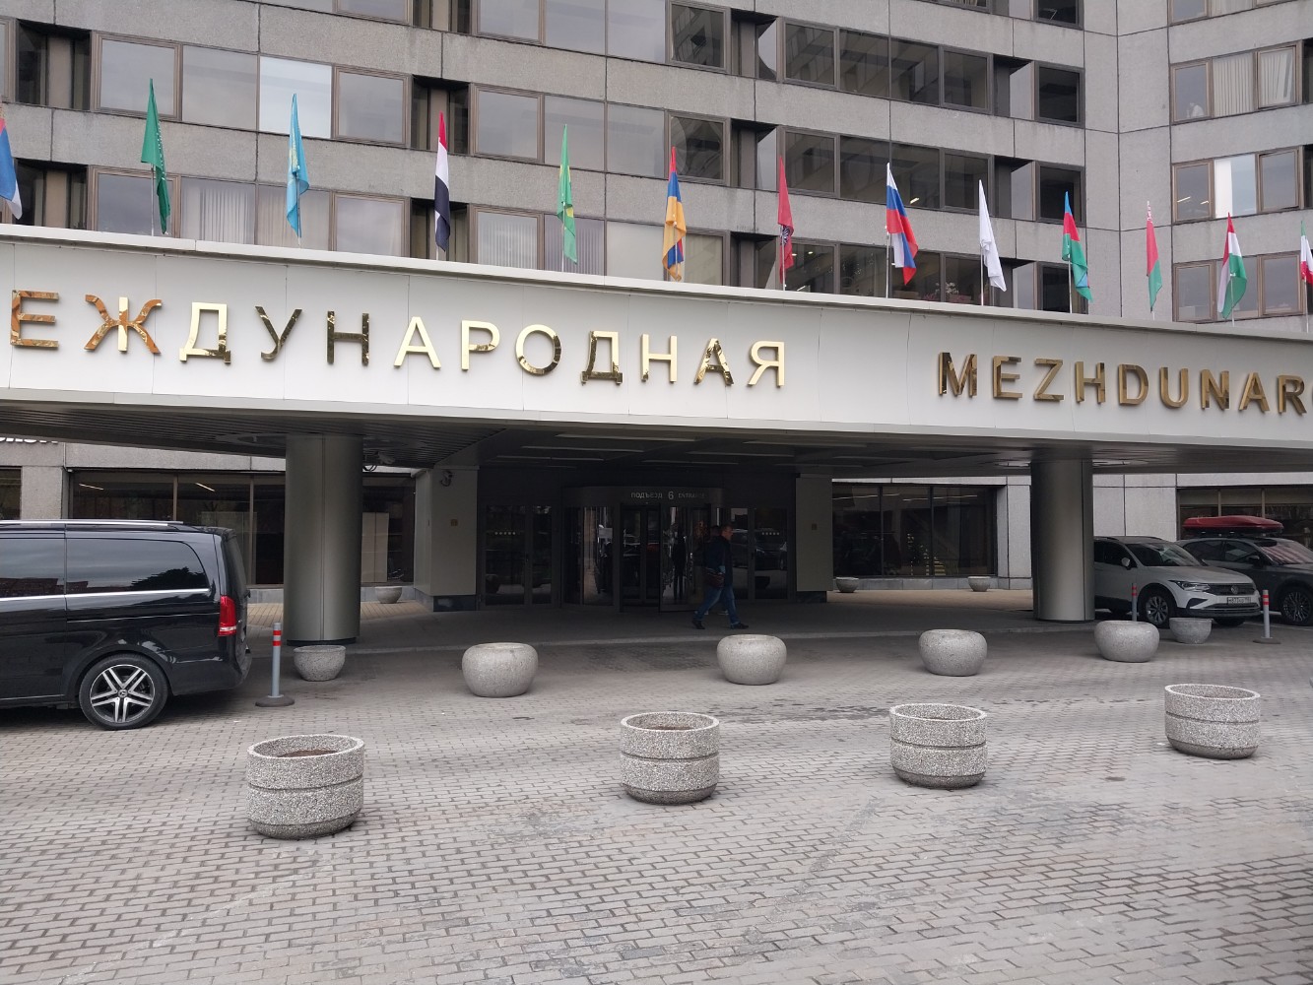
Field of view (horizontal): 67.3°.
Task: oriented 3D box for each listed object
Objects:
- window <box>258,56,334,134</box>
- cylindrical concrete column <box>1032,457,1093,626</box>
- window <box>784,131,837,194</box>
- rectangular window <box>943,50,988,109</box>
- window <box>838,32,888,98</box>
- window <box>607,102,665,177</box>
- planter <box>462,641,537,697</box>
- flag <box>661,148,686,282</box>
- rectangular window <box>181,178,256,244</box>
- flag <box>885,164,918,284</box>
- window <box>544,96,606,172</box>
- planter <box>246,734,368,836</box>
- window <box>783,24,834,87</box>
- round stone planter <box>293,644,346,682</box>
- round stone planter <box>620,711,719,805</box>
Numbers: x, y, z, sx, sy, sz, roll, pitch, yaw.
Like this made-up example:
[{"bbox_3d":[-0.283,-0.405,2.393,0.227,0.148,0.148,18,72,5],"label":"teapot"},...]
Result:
[{"bbox_3d":[-9.173,-10.027,25.101,1.742,1.910,0.150,1,-2,-18],"label":"window"},{"bbox_3d":[7.918,0.931,19.250,1.130,3.150,1.130,0,-2,0],"label":"cylindrical concrete column"},{"bbox_3d":[4.300,-9.189,27.544,1.469,1.605,0.150,1,-2,-18],"label":"window"},{"bbox_3d":[9.151,-12.227,29.223,1.474,1.515,0.150,1,-2,-18],"label":"rectangular window"},{"bbox_3d":[6.383,-13.162,30.242,1.685,1.945,0.150,1,-2,-18],"label":"window"},{"bbox_3d":[-0.546,-9.196,25.780,1.570,1.802,0.120,1,-2,-17],"label":"window"},{"bbox_3d":[-1.773,1.983,11.156,0.840,0.542,0.840,1,-2,-18],"label":"planter"},{"bbox_3d":[0.231,-3.690,13.040,0.320,1.760,0.260,1,-2,-18],"label":"flag"},{"bbox_3d":[-9.933,-6.215,22.396,1.550,1.700,0.120,1,-2,-18],"label":"rectangular window"},{"bbox_3d":[3.473,-3.816,14.000,0.470,1.700,0.250,0,-2,3],"label":"flag"},{"bbox_3d":[-2.238,-9.976,27.341,1.732,1.962,0.150,1,-2,-18],"label":"window"},{"bbox_3d":[-2.204,1.841,6.218,0.696,0.486,0.696,1,-2,-19],"label":"planter"},{"bbox_3d":[4.274,-12.243,27.648,1.507,1.488,0.150,1,-2,-18],"label":"window"},{"bbox_3d":[-4.128,2.102,12.119,0.609,0.379,0.609,1,-2,-17],"label":"round stone planter"},{"bbox_3d":[0.096,1.868,6.938,0.695,0.500,0.695,0,-2,0],"label":"round stone planter"}]

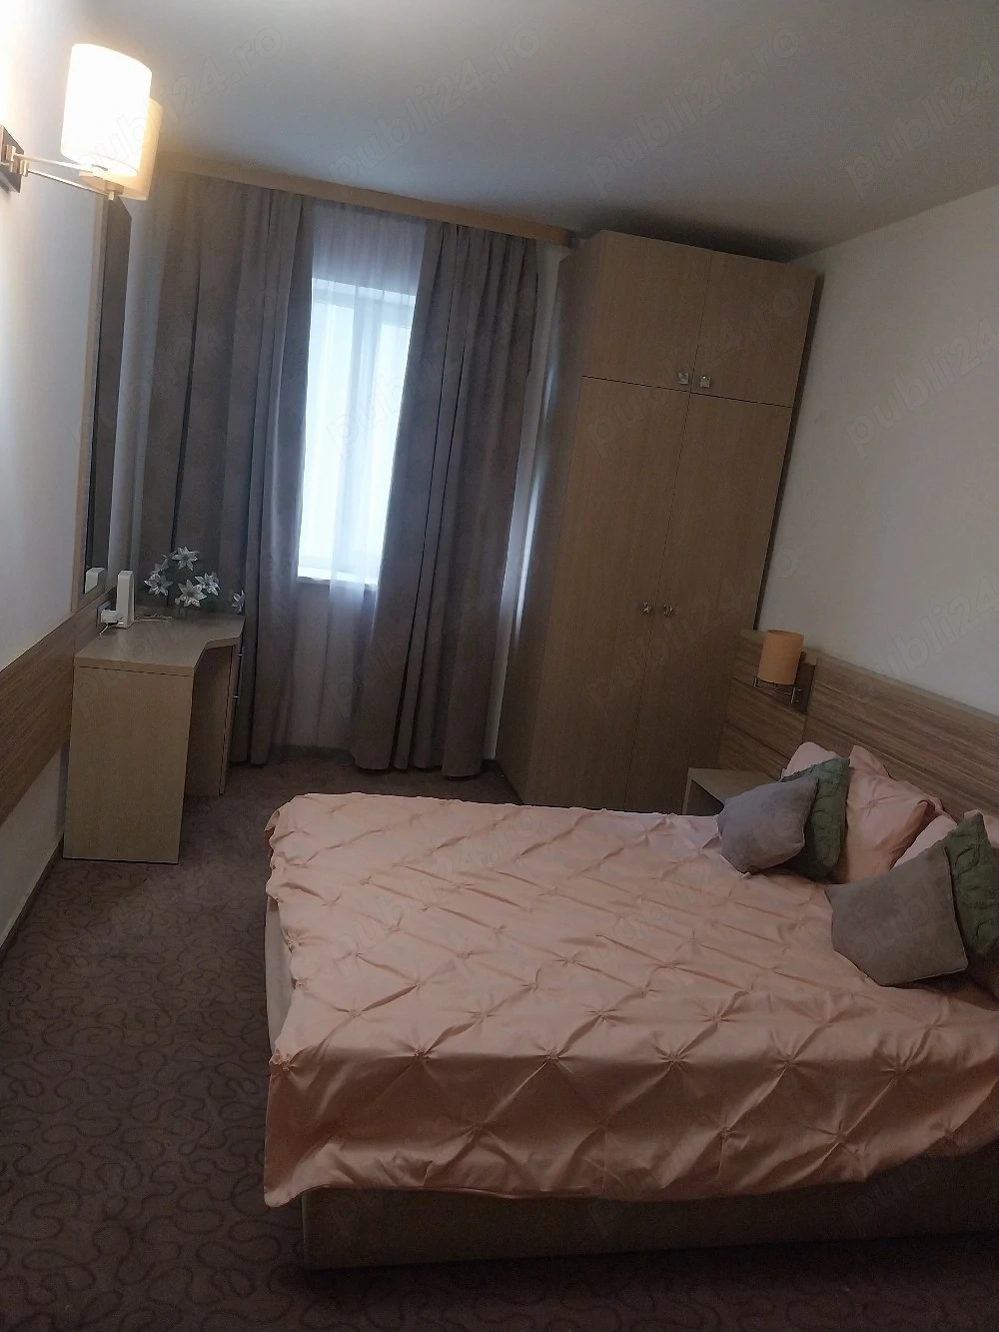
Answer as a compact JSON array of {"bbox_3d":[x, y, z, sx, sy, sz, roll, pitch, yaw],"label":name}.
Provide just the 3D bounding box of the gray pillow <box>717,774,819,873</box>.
[{"bbox_3d":[0.798,0.476,3.017,0.298,0.142,0.298,-25,32,33],"label":"gray pillow"}]

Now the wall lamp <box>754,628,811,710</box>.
[{"bbox_3d":[1.196,0.020,4.201,0.238,0.335,0.174,5,11,-13],"label":"wall lamp"}]

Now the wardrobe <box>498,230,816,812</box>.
[{"bbox_3d":[0.722,-0.640,5.006,1.033,2.615,0.618,5,11,-13],"label":"wardrobe"}]

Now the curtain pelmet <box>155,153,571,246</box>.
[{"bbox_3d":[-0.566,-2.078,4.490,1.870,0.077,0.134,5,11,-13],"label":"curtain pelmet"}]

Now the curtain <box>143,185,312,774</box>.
[{"bbox_3d":[-1.282,-0.835,4.639,0.730,2.615,0.156,5,11,-13],"label":"curtain"}]

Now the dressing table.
[{"bbox_3d":[-1.365,0.229,4.069,0.544,0.724,1.170,5,11,-13],"label":"dressing table"}]

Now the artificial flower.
[{"bbox_3d":[-1.333,-0.316,4.314,0.131,0.128,0.067,4,11,-16],"label":"artificial flower"}]

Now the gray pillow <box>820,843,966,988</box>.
[{"bbox_3d":[0.907,0.595,2.323,0.142,0.298,0.298,37,37,-33],"label":"gray pillow"}]

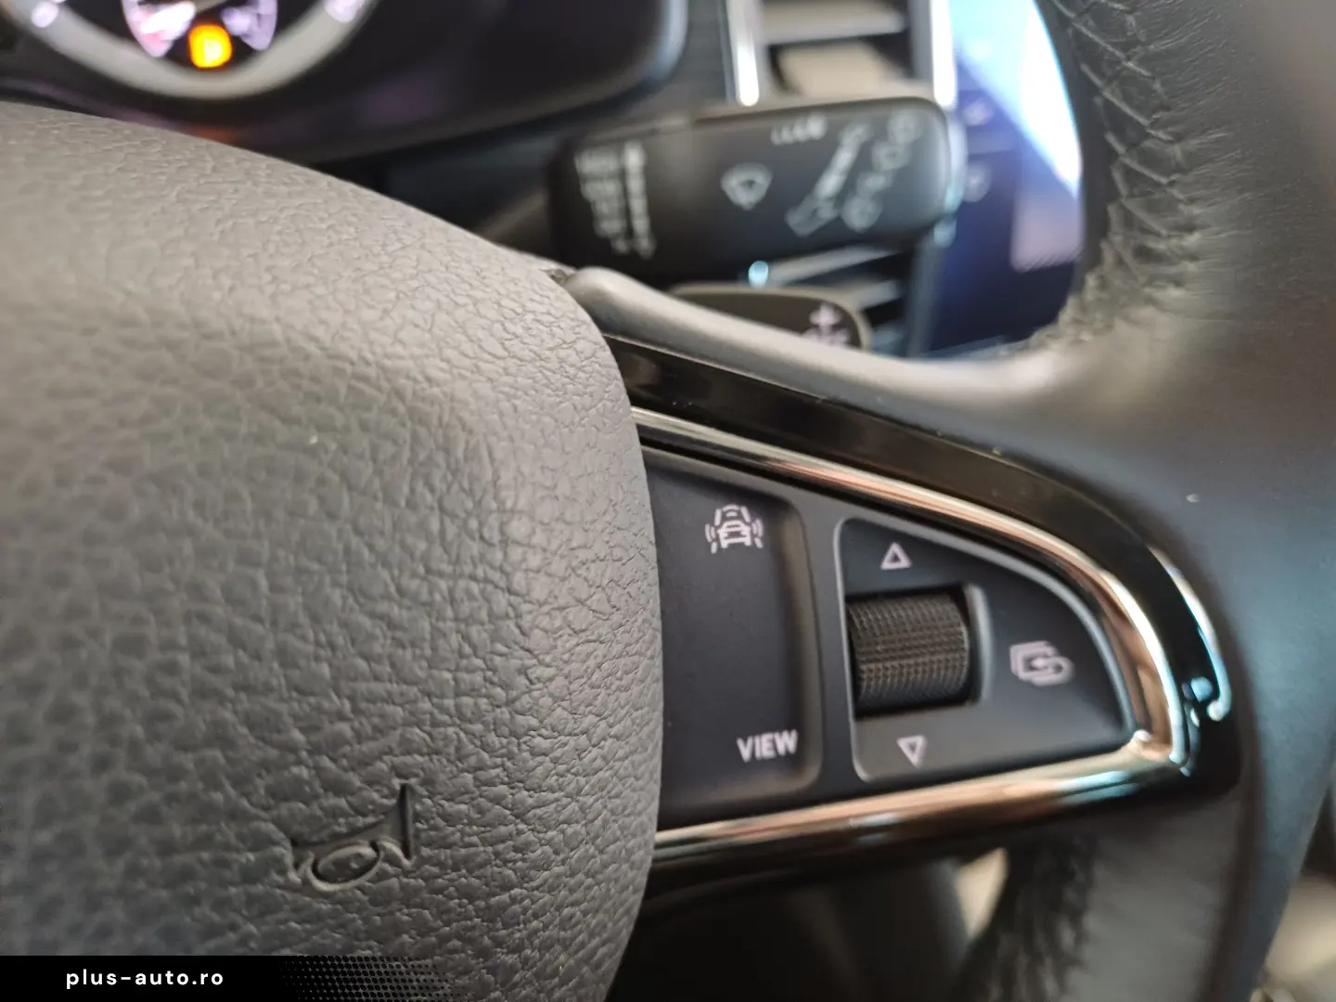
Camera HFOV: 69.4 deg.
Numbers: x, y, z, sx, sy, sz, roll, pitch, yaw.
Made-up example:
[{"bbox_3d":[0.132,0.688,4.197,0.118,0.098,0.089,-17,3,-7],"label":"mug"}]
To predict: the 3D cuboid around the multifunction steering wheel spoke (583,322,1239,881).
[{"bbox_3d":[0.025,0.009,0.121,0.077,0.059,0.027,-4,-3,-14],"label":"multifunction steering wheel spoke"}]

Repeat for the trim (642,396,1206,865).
[{"bbox_3d":[0.028,0.013,0.118,0.068,0.048,0.014,-4,-3,-14],"label":"trim"}]

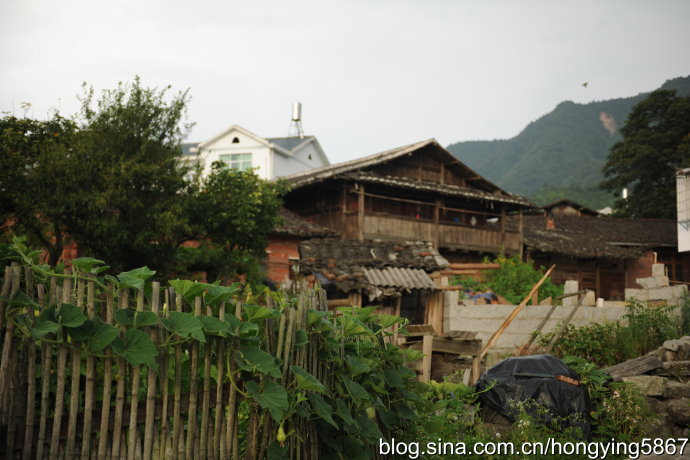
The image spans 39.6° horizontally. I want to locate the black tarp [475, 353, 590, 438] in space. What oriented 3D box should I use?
[{"bbox_3d":[1.908,1.685,9.700,1.020,0.800,0.900,2,-6,-15],"label":"black tarp"}]

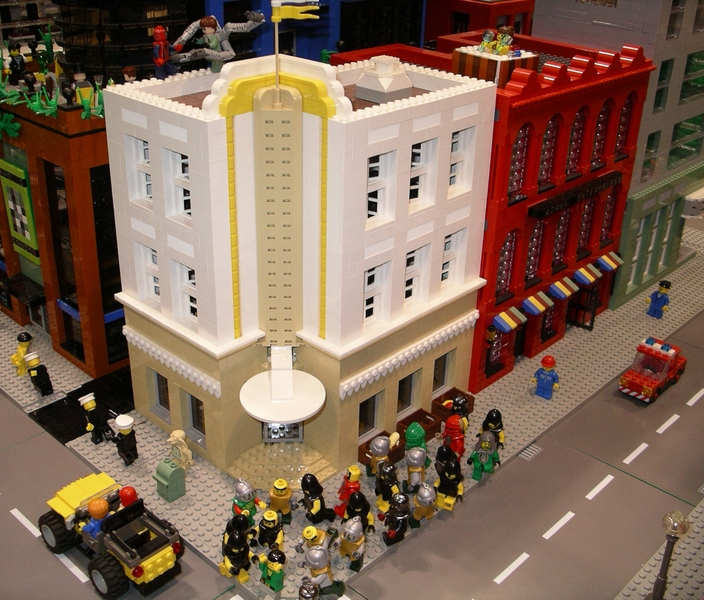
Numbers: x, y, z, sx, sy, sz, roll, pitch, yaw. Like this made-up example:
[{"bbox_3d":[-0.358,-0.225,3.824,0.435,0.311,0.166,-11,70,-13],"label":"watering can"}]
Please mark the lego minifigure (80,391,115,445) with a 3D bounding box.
[{"bbox_3d":[-0.217,0.100,0.724,0.025,0.043,0.017,-26,24,-28],"label":"lego minifigure"}]

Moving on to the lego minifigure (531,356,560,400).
[{"bbox_3d":[0.181,0.071,0.795,0.026,0.043,0.013,24,34,38],"label":"lego minifigure"}]

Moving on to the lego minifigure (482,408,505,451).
[{"bbox_3d":[0.117,0.110,0.713,0.026,0.043,0.014,22,33,36],"label":"lego minifigure"}]

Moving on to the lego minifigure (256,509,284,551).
[{"bbox_3d":[-0.057,0.164,0.596,0.025,0.040,0.016,13,28,23],"label":"lego minifigure"}]

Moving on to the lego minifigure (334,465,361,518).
[{"bbox_3d":[-0.001,0.144,0.647,0.019,0.040,0.024,-21,34,-37],"label":"lego minifigure"}]

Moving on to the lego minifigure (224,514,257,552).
[{"bbox_3d":[-0.078,0.168,0.600,0.018,0.042,0.025,25,35,37],"label":"lego minifigure"}]

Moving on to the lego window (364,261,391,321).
[{"bbox_3d":[0.014,-0.004,0.663,0.012,0.054,0.032,24,34,38],"label":"lego window"}]

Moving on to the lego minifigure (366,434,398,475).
[{"bbox_3d":[0.022,0.126,0.674,0.018,0.042,0.024,3,26,4],"label":"lego minifigure"}]

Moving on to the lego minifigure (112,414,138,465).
[{"bbox_3d":[-0.183,0.114,0.697,0.024,0.041,0.018,-17,32,-33],"label":"lego minifigure"}]

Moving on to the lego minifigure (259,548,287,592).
[{"bbox_3d":[-0.051,0.182,0.559,0.024,0.042,0.015,22,32,35],"label":"lego minifigure"}]

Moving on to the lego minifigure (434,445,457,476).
[{"bbox_3d":[0.071,0.132,0.666,0.016,0.041,0.024,-19,33,-35],"label":"lego minifigure"}]

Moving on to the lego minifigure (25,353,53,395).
[{"bbox_3d":[-0.288,0.068,0.783,0.024,0.043,0.015,26,48,38],"label":"lego minifigure"}]

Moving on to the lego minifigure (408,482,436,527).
[{"bbox_3d":[0.054,0.153,0.637,0.025,0.043,0.017,-15,45,-22],"label":"lego minifigure"}]

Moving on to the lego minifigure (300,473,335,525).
[{"bbox_3d":[-0.027,0.145,0.634,0.021,0.041,0.024,-11,29,-24],"label":"lego minifigure"}]

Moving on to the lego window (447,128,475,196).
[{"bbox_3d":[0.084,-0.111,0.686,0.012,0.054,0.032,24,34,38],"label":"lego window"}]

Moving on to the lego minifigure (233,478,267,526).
[{"bbox_3d":[-0.076,0.152,0.625,0.025,0.042,0.018,-17,32,-32],"label":"lego minifigure"}]

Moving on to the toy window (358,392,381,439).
[{"bbox_3d":[0.009,0.094,0.714,0.008,0.046,0.032,24,34,38],"label":"toy window"}]

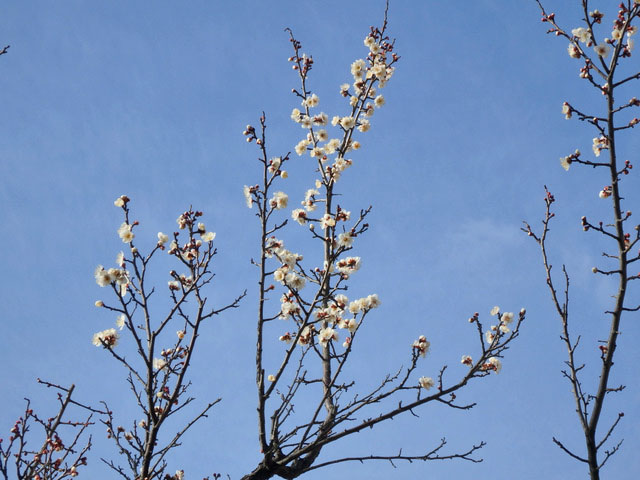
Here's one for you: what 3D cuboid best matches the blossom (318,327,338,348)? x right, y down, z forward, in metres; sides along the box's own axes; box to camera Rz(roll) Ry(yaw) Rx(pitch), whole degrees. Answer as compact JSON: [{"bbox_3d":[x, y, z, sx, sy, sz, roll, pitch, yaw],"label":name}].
[{"bbox_3d":[0.015,0.170,3.150,0.034,0.034,0.032,-1,-10,8],"label":"blossom"}]

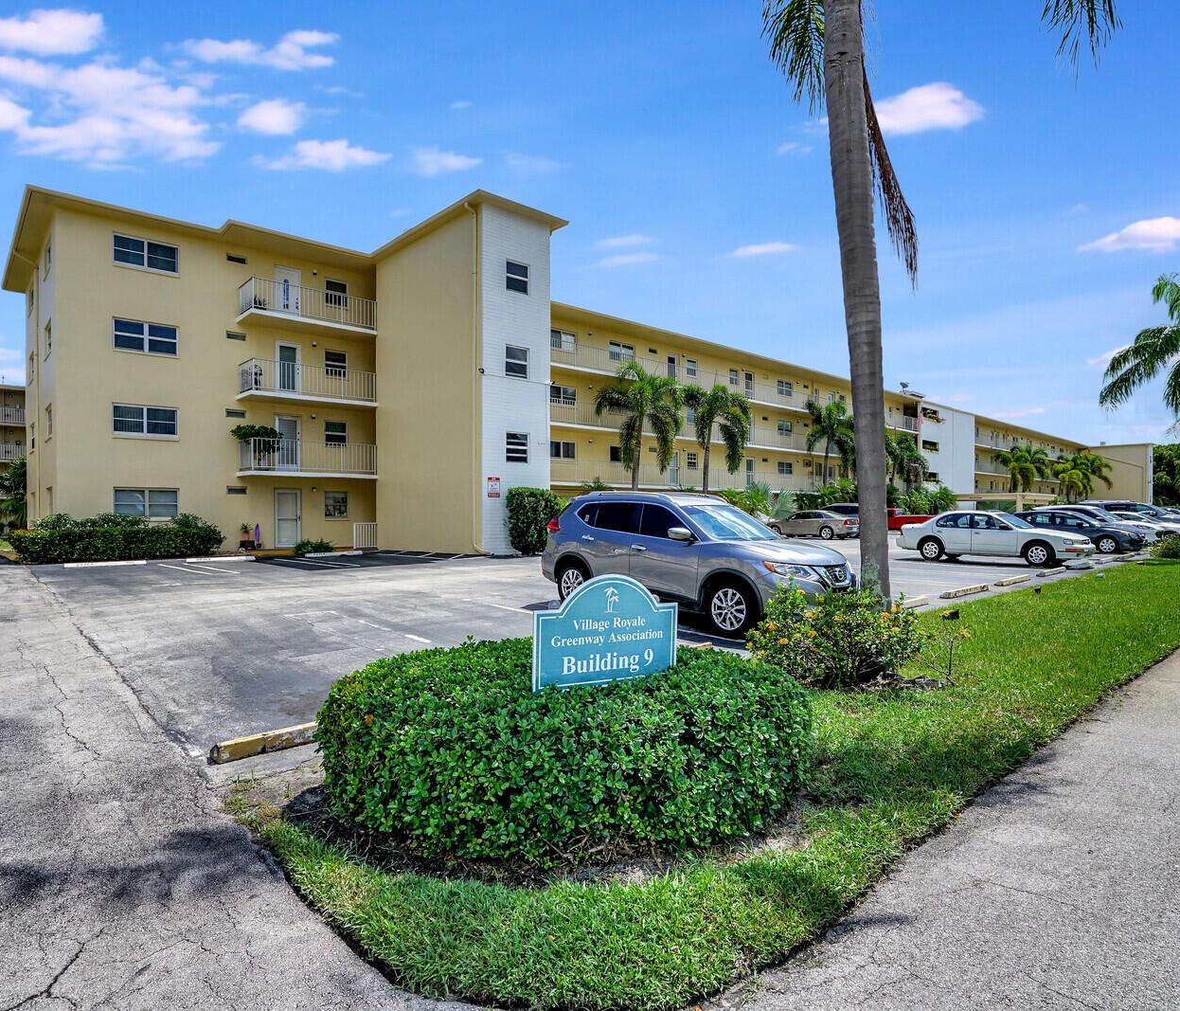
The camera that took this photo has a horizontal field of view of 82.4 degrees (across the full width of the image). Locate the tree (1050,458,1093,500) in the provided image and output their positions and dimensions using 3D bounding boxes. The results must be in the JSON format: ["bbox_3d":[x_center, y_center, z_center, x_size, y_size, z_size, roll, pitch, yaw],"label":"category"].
[{"bbox_3d":[56.000,-1.950,78.500,4.200,7.200,4.200,0,0,-41],"label":"tree"}]

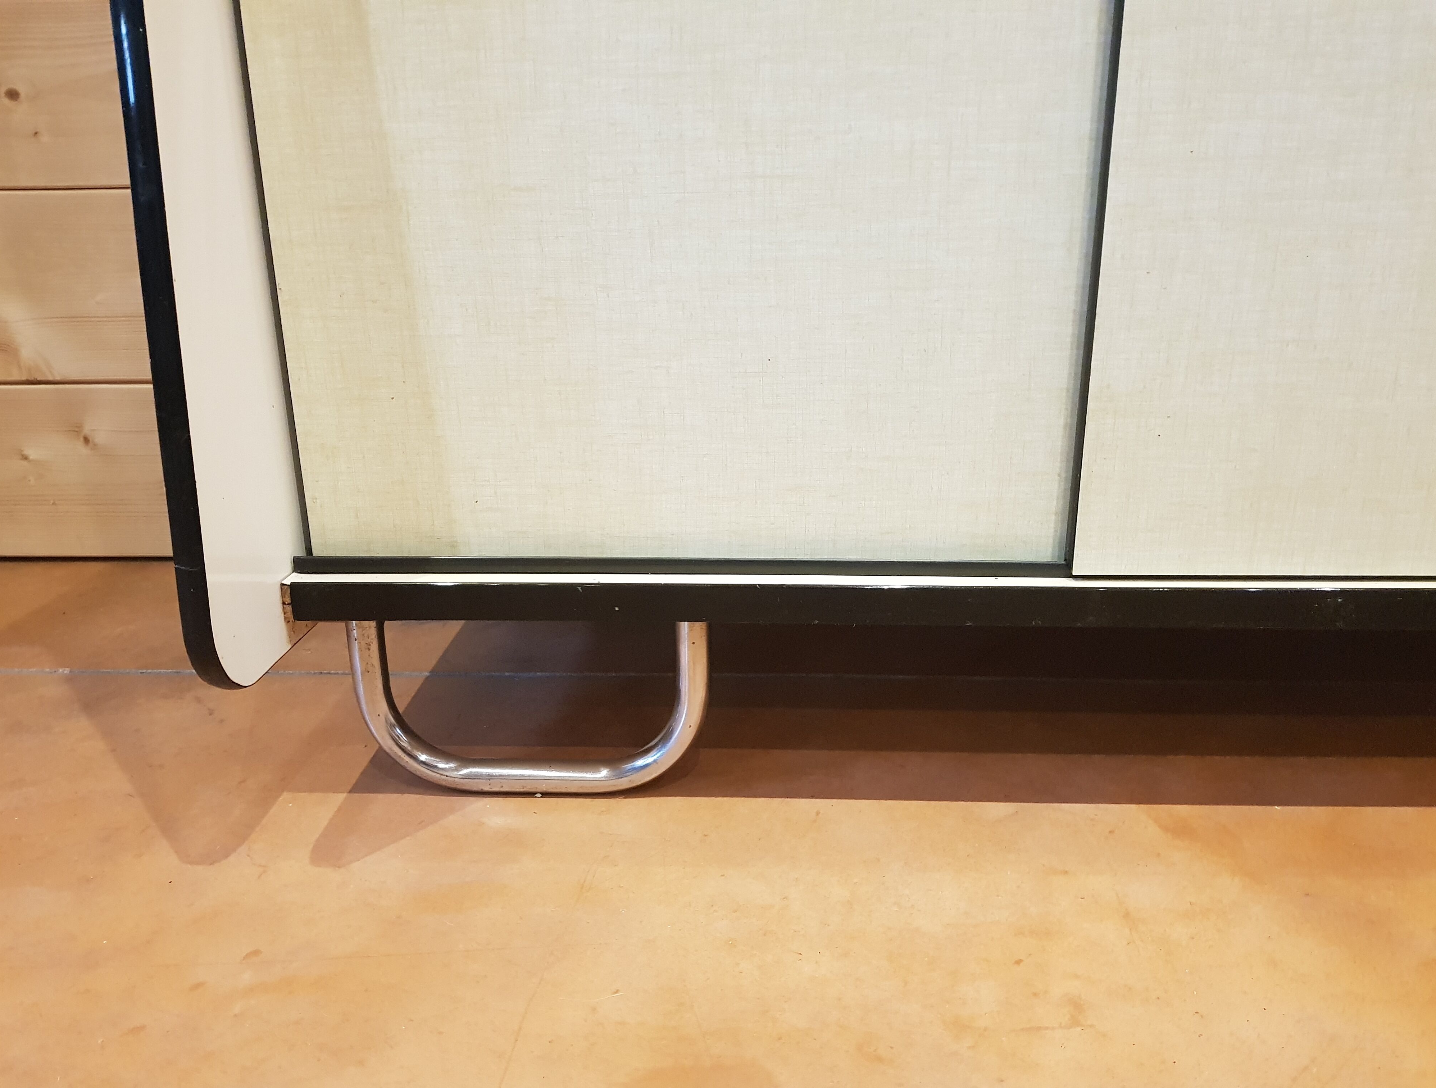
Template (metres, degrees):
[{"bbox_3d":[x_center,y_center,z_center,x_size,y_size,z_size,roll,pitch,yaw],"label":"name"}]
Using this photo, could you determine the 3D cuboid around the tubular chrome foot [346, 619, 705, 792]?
[{"bbox_3d":[-0.131,0.111,0.769,0.252,0.142,0.025,0,17,2],"label":"tubular chrome foot"}]

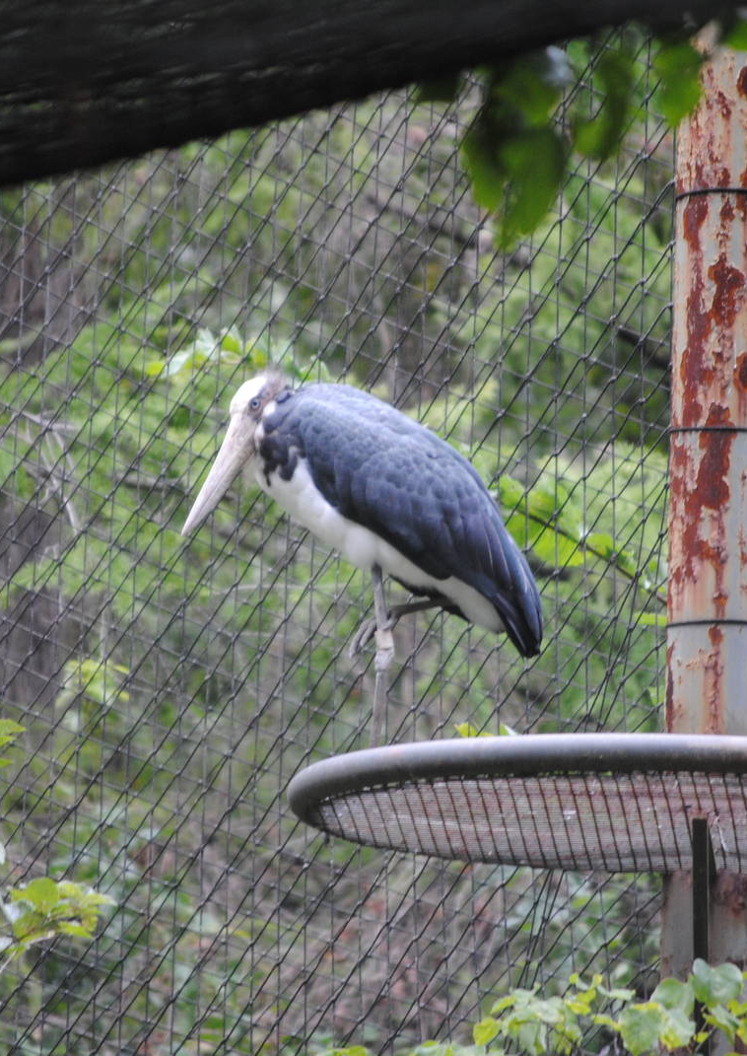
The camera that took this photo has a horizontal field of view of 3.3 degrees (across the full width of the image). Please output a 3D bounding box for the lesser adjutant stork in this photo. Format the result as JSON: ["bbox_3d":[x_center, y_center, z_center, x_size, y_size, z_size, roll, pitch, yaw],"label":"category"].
[{"bbox_3d":[-0.024,0.100,26.000,0.710,0.810,0.270,1,-7,3],"label":"lesser adjutant stork"}]

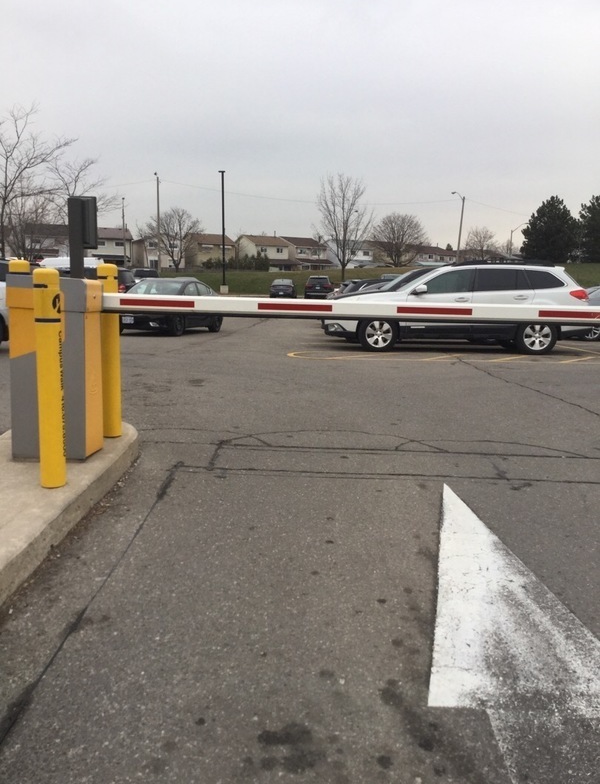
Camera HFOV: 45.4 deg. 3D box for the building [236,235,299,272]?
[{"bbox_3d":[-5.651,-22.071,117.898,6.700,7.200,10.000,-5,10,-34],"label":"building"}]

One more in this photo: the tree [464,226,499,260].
[{"bbox_3d":[32.794,-26.366,129.443,6.265,6.909,6.265,1,9,0],"label":"tree"}]

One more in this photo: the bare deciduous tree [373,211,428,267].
[{"bbox_3d":[13.469,-20.765,97.967,8.096,7.371,7.956,1,9,0],"label":"bare deciduous tree"}]

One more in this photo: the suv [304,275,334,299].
[{"bbox_3d":[1.376,-7.364,51.121,1.910,1.700,4.700,1,9,2],"label":"suv"}]

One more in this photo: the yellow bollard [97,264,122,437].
[{"bbox_3d":[-1.208,-0.258,4.551,0.130,1.080,0.130,0,7,0],"label":"yellow bollard"}]

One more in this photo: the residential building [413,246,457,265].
[{"bbox_3d":[24.700,-24.923,142.981,10.500,6.900,9.000,-6,9,-37],"label":"residential building"}]

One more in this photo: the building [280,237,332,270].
[{"bbox_3d":[0.000,-21.495,116.199,6.800,6.900,9.000,-6,9,-37],"label":"building"}]

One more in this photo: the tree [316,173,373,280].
[{"bbox_3d":[3.709,-13.995,61.085,4.798,9.123,4.711,1,9,0],"label":"tree"}]

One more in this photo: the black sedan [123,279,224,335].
[{"bbox_3d":[-3.476,-2.298,19.101,1.850,1.470,4.840,3,9,13],"label":"black sedan"}]

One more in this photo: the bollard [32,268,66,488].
[{"bbox_3d":[-1.222,-0.061,3.512,0.130,1.070,0.130,0,7,0],"label":"bollard"}]

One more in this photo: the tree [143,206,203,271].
[{"bbox_3d":[-14.764,-17.976,84.288,7.083,7.488,6.843,1,9,0],"label":"tree"}]

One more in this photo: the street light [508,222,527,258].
[{"bbox_3d":[33.894,-21.416,110.159,2.800,9.000,0.350,0,7,0],"label":"street light"}]

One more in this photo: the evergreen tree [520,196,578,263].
[{"bbox_3d":[29.211,-18.978,84.045,6.963,7.682,6.723,1,9,0],"label":"evergreen tree"}]

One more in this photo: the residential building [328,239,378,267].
[{"bbox_3d":[7.200,-22.525,124.133,6.500,6.900,9.000,-6,9,-37],"label":"residential building"}]

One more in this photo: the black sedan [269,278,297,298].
[{"bbox_3d":[-1.226,-7.599,53.971,1.830,1.450,4.750,0,7,3],"label":"black sedan"}]

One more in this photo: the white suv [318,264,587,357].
[{"bbox_3d":[2.880,-1.612,13.482,4.780,1.650,1.820,1,7,9],"label":"white suv"}]

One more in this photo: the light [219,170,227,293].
[{"bbox_3d":[-5.777,-12.043,54.320,0.650,9.110,0.750,5,9,24],"label":"light"}]

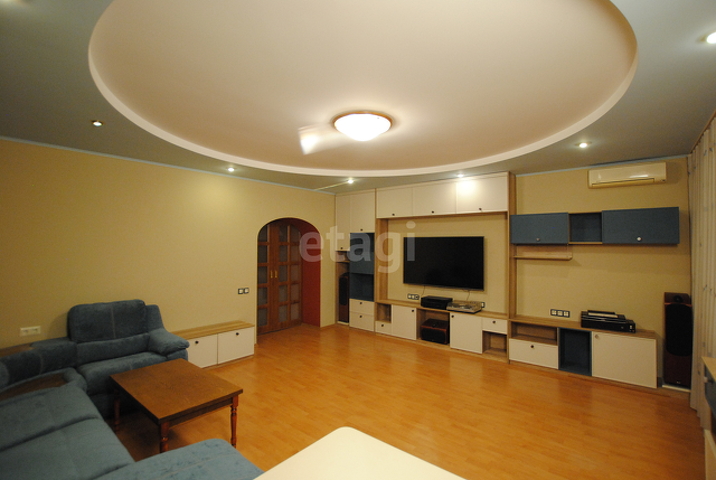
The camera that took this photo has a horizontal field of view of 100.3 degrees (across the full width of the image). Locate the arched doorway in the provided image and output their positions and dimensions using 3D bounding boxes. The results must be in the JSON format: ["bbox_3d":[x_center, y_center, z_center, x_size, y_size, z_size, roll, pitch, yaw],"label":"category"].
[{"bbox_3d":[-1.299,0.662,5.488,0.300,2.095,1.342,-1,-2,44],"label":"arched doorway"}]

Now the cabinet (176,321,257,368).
[{"bbox_3d":[-2.064,1.496,4.210,1.046,0.443,0.513,1,-2,-45],"label":"cabinet"}]

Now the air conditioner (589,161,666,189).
[{"bbox_3d":[3.392,-0.797,3.800,0.720,0.240,0.199,-1,-2,36],"label":"air conditioner"}]

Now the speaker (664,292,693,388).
[{"bbox_3d":[3.666,1.116,3.429,0.212,1.027,0.326,-1,-2,45],"label":"speaker"}]

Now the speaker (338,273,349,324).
[{"bbox_3d":[-0.189,1.157,6.070,0.233,0.954,0.330,-1,-1,36],"label":"speaker"}]

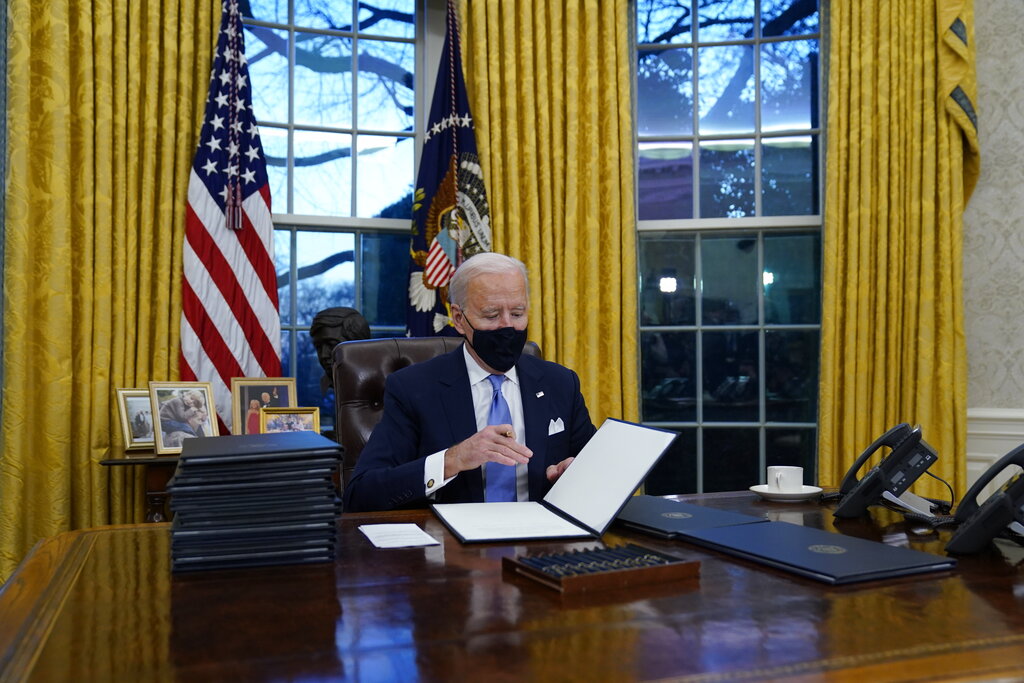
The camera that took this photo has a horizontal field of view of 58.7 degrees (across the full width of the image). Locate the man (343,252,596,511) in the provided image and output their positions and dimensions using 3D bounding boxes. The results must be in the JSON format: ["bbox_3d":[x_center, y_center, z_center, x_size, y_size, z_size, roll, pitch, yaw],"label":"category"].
[{"bbox_3d":[-0.075,0.496,2.080,0.600,1.360,0.760,0,-2,-17],"label":"man"}]

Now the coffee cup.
[{"bbox_3d":[0.616,0.319,2.060,0.081,0.064,0.103,-1,-2,35],"label":"coffee cup"}]

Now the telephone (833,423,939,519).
[{"bbox_3d":[0.779,0.262,1.922,0.210,0.182,0.240,-1,-2,15],"label":"telephone"}]

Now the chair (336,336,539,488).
[{"bbox_3d":[-0.110,0.583,2.150,0.660,1.210,0.700,0,-2,-19],"label":"chair"}]

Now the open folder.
[{"bbox_3d":[0.066,0.256,1.765,0.395,0.192,0.370,0,-2,-14],"label":"open folder"}]

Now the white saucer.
[{"bbox_3d":[0.623,0.347,2.070,0.166,0.022,0.166,0,-2,0],"label":"white saucer"}]

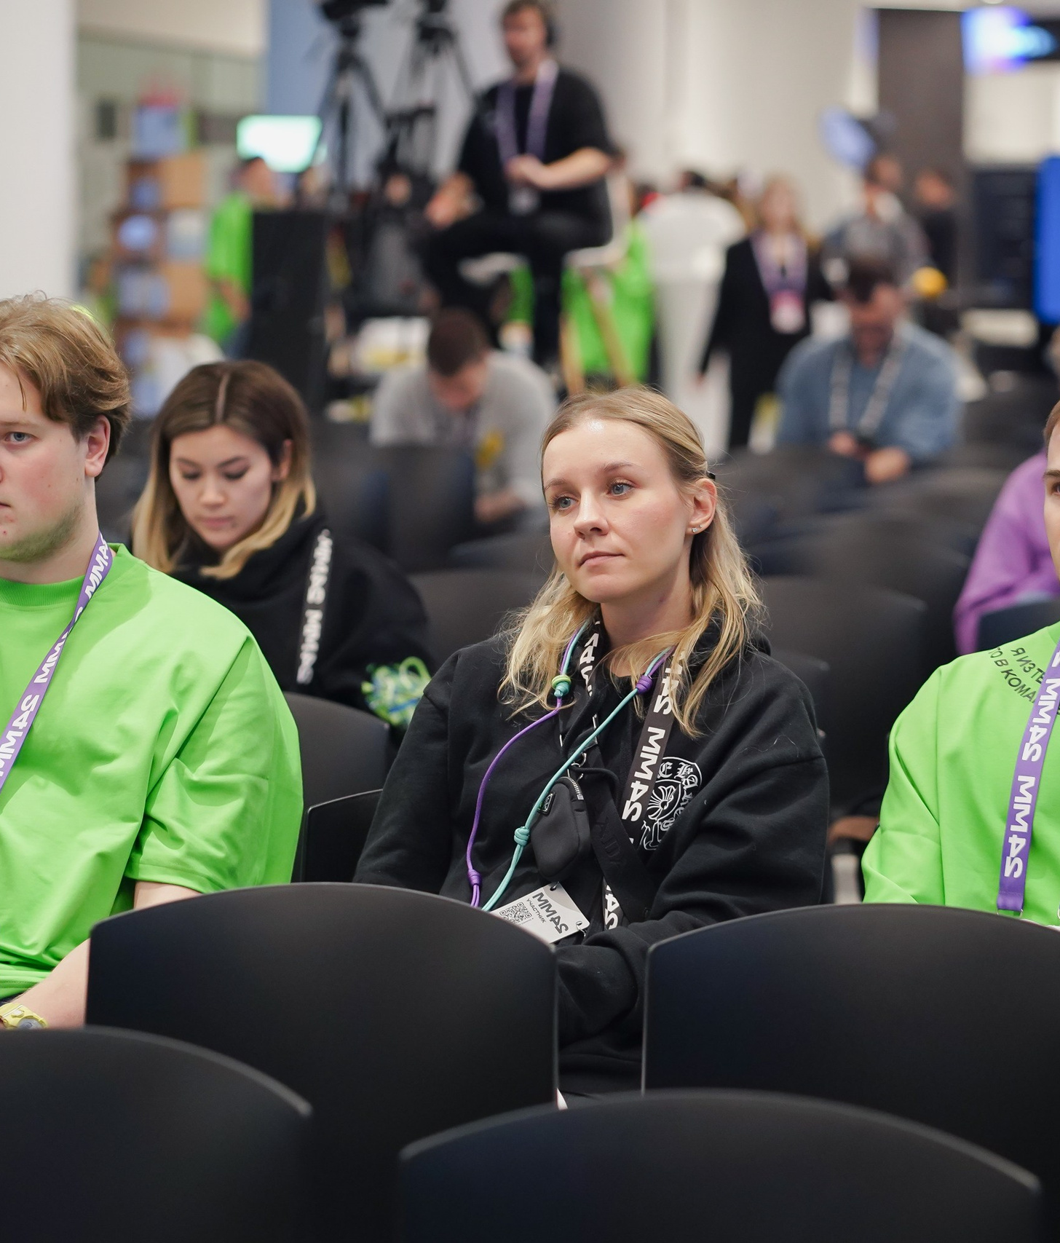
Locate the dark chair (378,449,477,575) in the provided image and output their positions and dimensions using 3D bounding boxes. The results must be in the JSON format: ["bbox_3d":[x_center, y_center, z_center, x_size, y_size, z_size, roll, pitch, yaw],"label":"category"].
[{"bbox_3d":[-0.393,-0.032,11.254,0.490,0.830,0.540,1,5,13],"label":"dark chair"}]

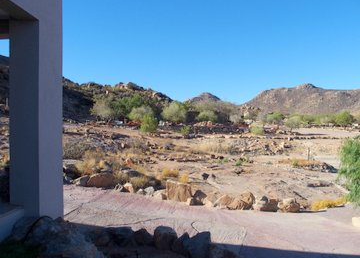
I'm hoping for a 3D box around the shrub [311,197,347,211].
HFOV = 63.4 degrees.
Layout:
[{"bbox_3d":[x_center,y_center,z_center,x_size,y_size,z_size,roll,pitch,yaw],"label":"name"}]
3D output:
[{"bbox_3d":[2.983,1.497,5.850,0.650,0.220,0.450,0,1,14],"label":"shrub"}]

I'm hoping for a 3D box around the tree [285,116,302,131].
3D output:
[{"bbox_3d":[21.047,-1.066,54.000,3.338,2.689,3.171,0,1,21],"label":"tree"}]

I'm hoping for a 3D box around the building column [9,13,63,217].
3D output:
[{"bbox_3d":[-2.175,-0.030,4.500,0.420,3.000,0.760,0,1,3],"label":"building column"}]

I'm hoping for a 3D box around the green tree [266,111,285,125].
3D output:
[{"bbox_3d":[23.613,-2.782,72.000,4.451,3.585,4.228,0,2,0],"label":"green tree"}]

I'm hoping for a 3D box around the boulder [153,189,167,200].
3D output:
[{"bbox_3d":[-0.435,1.424,6.330,0.300,0.220,0.260,0,1,-2],"label":"boulder"}]

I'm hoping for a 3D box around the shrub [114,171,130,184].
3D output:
[{"bbox_3d":[-1.975,1.683,10.000,0.549,0.515,0.522,0,2,0],"label":"shrub"}]

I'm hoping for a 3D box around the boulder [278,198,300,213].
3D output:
[{"bbox_3d":[2.234,1.561,5.941,0.449,0.277,0.382,0,1,21],"label":"boulder"}]

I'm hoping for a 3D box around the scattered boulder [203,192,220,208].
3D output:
[{"bbox_3d":[0.627,1.424,5.800,0.350,0.270,0.300,0,1,3],"label":"scattered boulder"}]

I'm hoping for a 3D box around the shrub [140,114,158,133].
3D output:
[{"bbox_3d":[-4.923,-0.807,47.000,2.905,3.067,2.905,0,2,0],"label":"shrub"}]

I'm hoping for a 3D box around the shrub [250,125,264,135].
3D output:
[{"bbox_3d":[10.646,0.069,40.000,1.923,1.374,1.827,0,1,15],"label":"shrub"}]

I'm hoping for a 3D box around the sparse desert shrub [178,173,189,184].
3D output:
[{"bbox_3d":[0.126,1.785,10.500,0.361,0.433,0.361,0,2,0],"label":"sparse desert shrub"}]

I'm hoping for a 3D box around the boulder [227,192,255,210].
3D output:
[{"bbox_3d":[1.179,1.402,5.630,0.500,0.290,0.380,0,1,6],"label":"boulder"}]

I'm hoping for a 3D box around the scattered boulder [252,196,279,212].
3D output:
[{"bbox_3d":[1.609,1.421,5.480,0.450,0.260,0.360,0,1,8],"label":"scattered boulder"}]

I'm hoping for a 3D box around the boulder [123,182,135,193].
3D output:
[{"bbox_3d":[-1.322,1.522,7.511,0.297,0.250,0.252,0,1,-10],"label":"boulder"}]

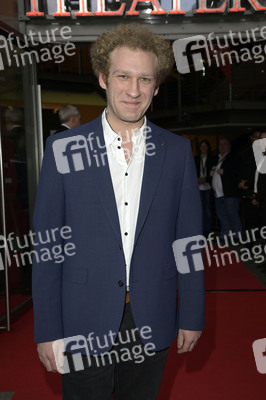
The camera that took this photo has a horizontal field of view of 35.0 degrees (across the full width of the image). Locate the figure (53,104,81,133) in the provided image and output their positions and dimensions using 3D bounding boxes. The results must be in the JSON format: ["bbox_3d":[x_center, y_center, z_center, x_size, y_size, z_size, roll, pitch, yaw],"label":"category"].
[{"bbox_3d":[-0.612,-0.037,4.143,0.330,1.750,0.520,-7,12,-37],"label":"figure"}]

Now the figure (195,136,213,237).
[{"bbox_3d":[1.280,-0.198,7.420,0.470,1.680,0.320,0,6,14],"label":"figure"}]

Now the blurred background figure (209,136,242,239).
[{"bbox_3d":[1.600,-0.166,7.100,0.440,1.760,0.540,-6,8,-40],"label":"blurred background figure"}]

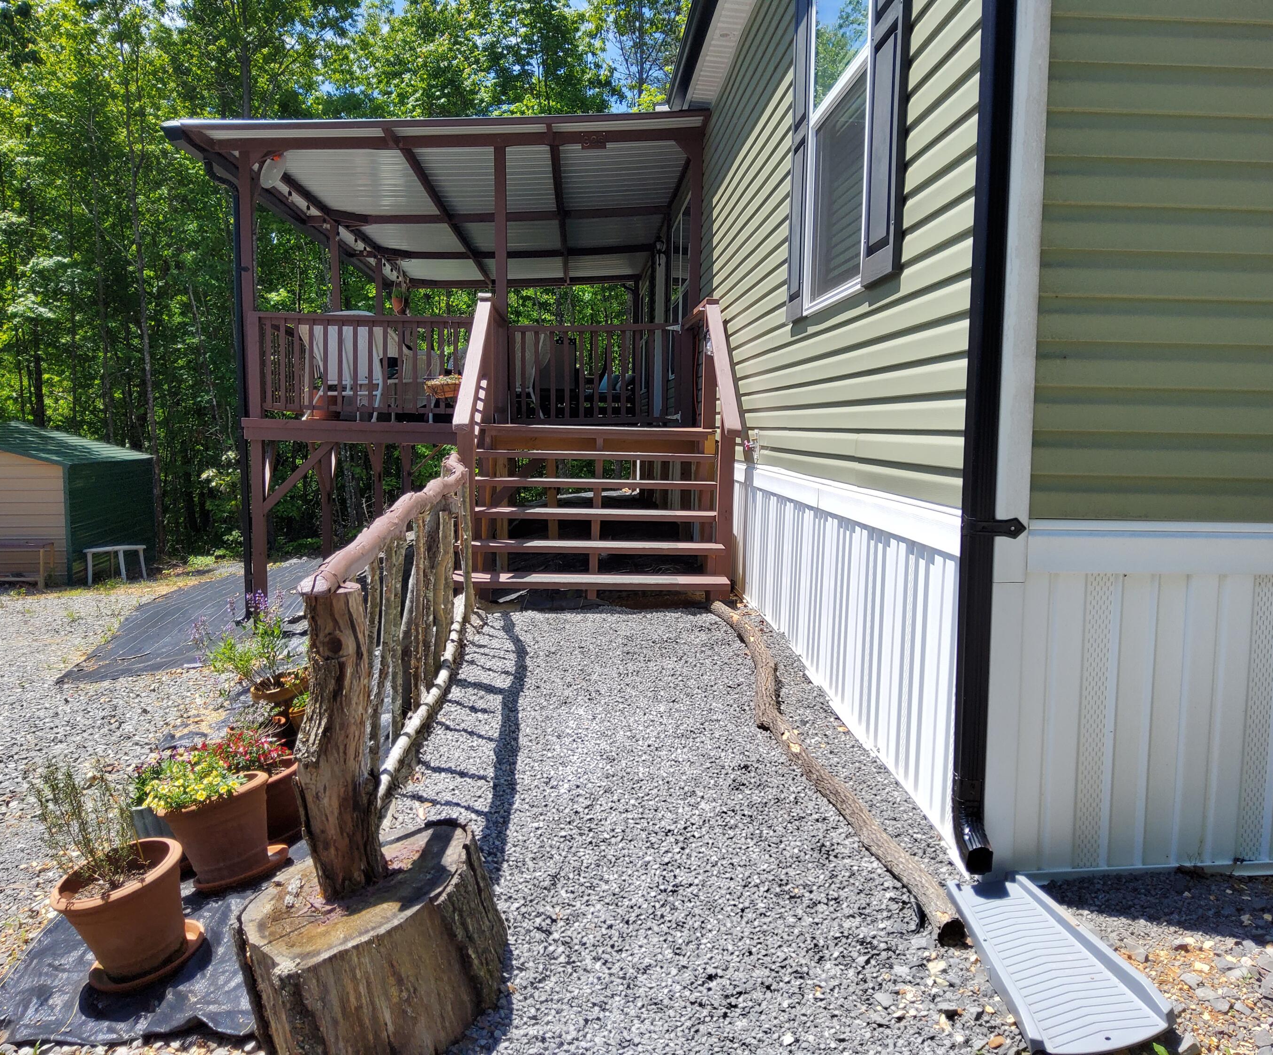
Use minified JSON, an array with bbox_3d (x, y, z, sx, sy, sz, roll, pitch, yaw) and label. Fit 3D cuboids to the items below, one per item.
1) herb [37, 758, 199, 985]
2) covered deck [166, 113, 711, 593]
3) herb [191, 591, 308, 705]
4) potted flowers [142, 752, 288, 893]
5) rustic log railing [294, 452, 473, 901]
[{"bbox_3d":[-1.328,0.869,2.685,0.340,0.525,0.330,-12,12,-2],"label":"herb"},{"bbox_3d":[-1.749,-1.696,12.418,4.120,3.940,8.600,1,5,-3],"label":"covered deck"},{"bbox_3d":[-1.460,0.524,4.050,0.460,0.550,0.400,-9,6,-2],"label":"herb"},{"bbox_3d":[-1.191,0.815,3.007,0.350,0.360,0.340,-14,6,-2],"label":"potted flowers"},{"bbox_3d":[-0.743,0.206,3.783,0.280,0.880,3.750,1,5,-6],"label":"rustic log railing"}]

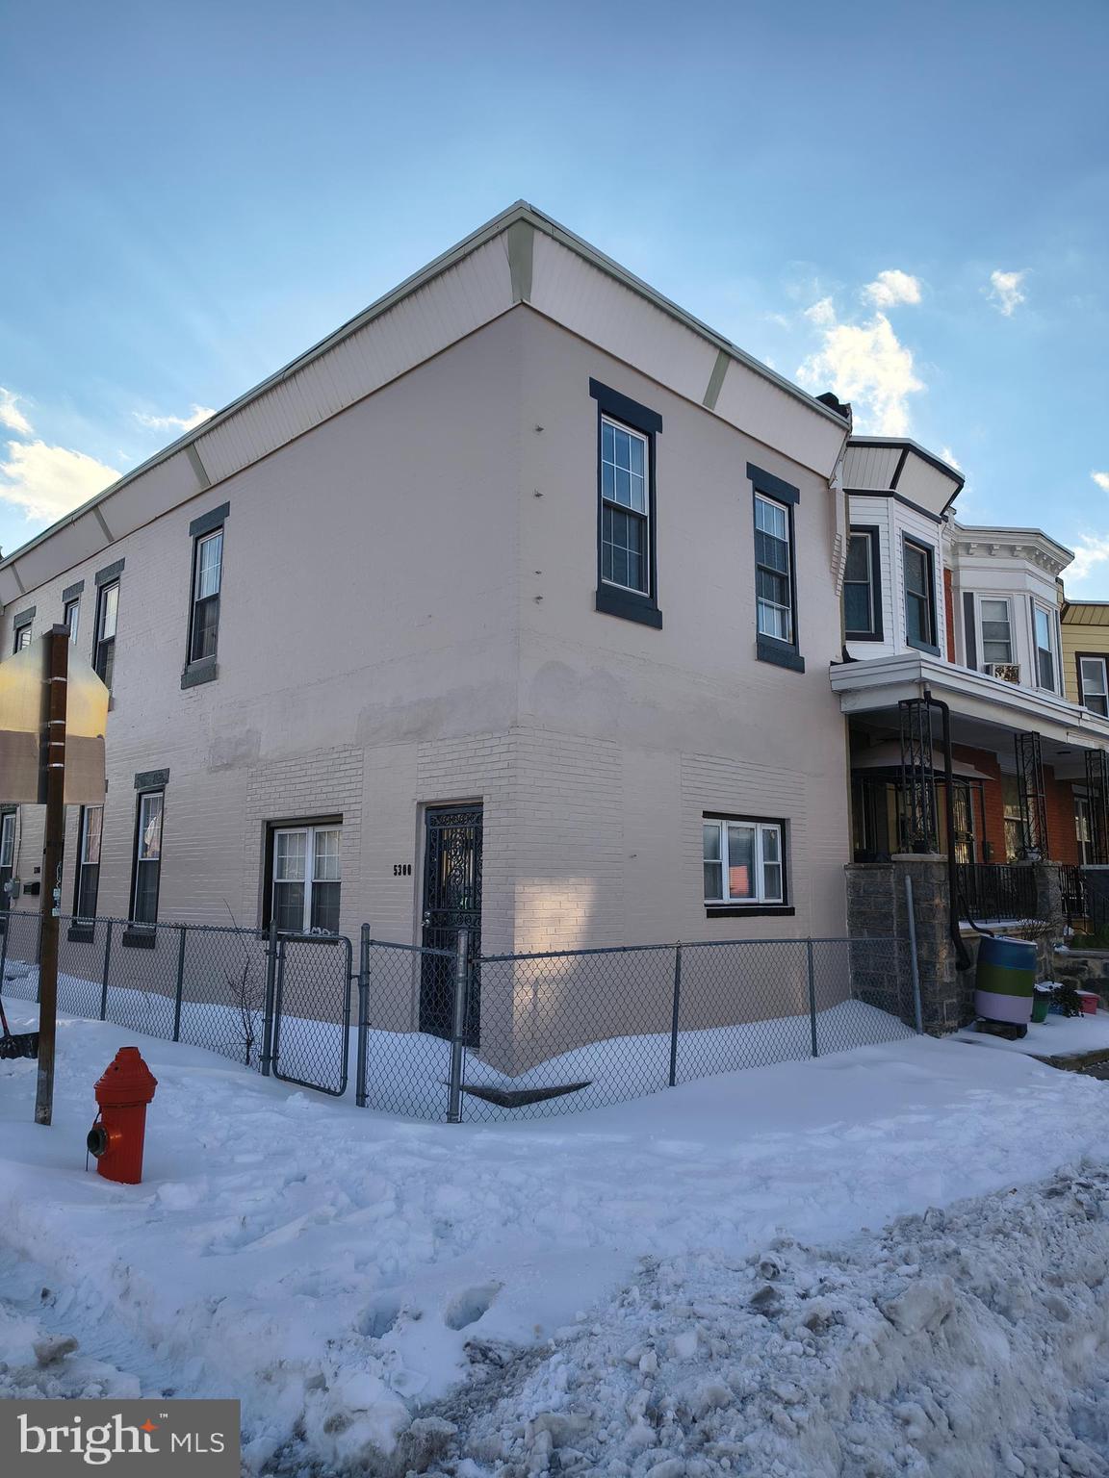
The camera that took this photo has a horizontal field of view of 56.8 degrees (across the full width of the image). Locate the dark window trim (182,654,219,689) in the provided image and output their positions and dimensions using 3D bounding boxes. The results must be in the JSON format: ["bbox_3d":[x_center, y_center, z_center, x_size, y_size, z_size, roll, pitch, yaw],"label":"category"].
[{"bbox_3d":[-4.364,-0.805,12.711,0.930,0.285,0.140,-9,-13,44],"label":"dark window trim"}]

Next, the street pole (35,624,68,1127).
[{"bbox_3d":[-3.060,0.781,6.251,0.086,3.003,0.086,2,-9,-25],"label":"street pole"}]

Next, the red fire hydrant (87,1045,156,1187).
[{"bbox_3d":[-2.187,1.954,5.181,0.300,0.771,0.320,-8,-12,43],"label":"red fire hydrant"}]

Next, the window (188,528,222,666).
[{"bbox_3d":[-4.319,-1.764,12.869,0.730,1.640,0.100,-9,-13,44],"label":"window"}]

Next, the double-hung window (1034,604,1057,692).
[{"bbox_3d":[8.401,-1.538,17.622,0.100,1.464,0.815,-9,-13,44],"label":"double-hung window"}]

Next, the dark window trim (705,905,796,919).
[{"bbox_3d":[2.060,1.823,10.750,0.100,0.087,1.672,-8,-12,43],"label":"dark window trim"}]

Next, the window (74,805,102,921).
[{"bbox_3d":[-6.740,1.792,14.915,0.110,1.814,0.865,9,-12,-44],"label":"window"}]

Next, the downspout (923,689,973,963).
[{"bbox_3d":[4.478,1.036,11.685,0.200,3.150,0.720,-8,-12,43],"label":"downspout"}]

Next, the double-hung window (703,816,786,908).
[{"bbox_3d":[2.017,1.288,10.810,0.110,0.948,1.642,-8,-12,43],"label":"double-hung window"}]

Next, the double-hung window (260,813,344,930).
[{"bbox_3d":[-2.571,1.435,10.624,0.140,1.205,1.524,9,-12,-44],"label":"double-hung window"}]

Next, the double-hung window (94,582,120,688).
[{"bbox_3d":[-6.499,-1.453,14.965,0.830,1.790,0.120,-9,-13,44],"label":"double-hung window"}]

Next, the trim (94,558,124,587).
[{"bbox_3d":[-6.691,-2.510,15.502,0.100,0.192,1.130,9,-12,-44],"label":"trim"}]

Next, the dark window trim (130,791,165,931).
[{"bbox_3d":[-5.157,1.535,13.136,0.770,1.770,0.120,-9,-13,44],"label":"dark window trim"}]

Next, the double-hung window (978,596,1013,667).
[{"bbox_3d":[7.576,-1.755,17.591,0.540,1.310,0.110,1,-8,-1],"label":"double-hung window"}]

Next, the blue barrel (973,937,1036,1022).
[{"bbox_3d":[5.010,2.685,11.400,0.590,0.880,0.590,-2,-9,44],"label":"blue barrel"}]

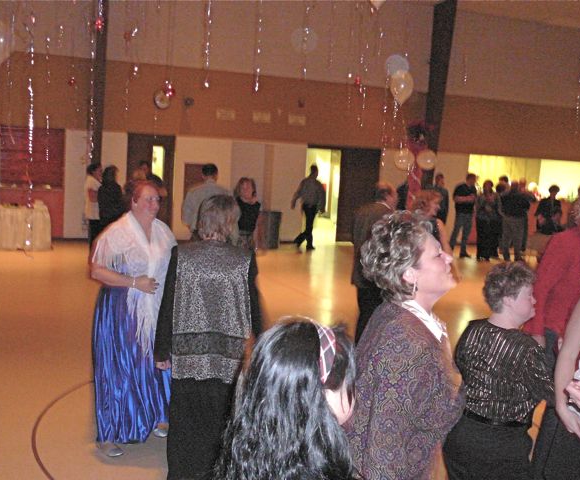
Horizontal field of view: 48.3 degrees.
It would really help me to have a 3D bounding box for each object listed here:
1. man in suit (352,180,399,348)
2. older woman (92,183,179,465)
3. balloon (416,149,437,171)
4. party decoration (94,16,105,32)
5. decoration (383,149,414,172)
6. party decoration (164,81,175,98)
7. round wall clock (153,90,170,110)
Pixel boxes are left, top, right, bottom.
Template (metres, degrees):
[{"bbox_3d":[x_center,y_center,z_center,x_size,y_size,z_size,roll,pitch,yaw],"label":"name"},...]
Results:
[{"bbox_3d":[0.768,0.281,5.660,0.420,1.610,0.520,-2,8,-38],"label":"man in suit"},{"bbox_3d":[-0.895,0.433,3.755,0.520,1.550,0.440,-2,8,-36],"label":"older woman"},{"bbox_3d":[1.941,-1.137,9.200,0.280,0.290,0.280,3,6,0],"label":"balloon"},{"bbox_3d":[-2.355,-2.664,8.000,0.120,0.200,0.120,3,6,0],"label":"party decoration"},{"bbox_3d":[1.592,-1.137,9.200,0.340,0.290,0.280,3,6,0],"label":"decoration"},{"bbox_3d":[-1.676,-2.093,9.000,0.140,0.240,0.130,3,6,0],"label":"party decoration"},{"bbox_3d":[-2.610,-2.847,13.175,0.370,0.390,0.150,1,7,-16],"label":"round wall clock"}]

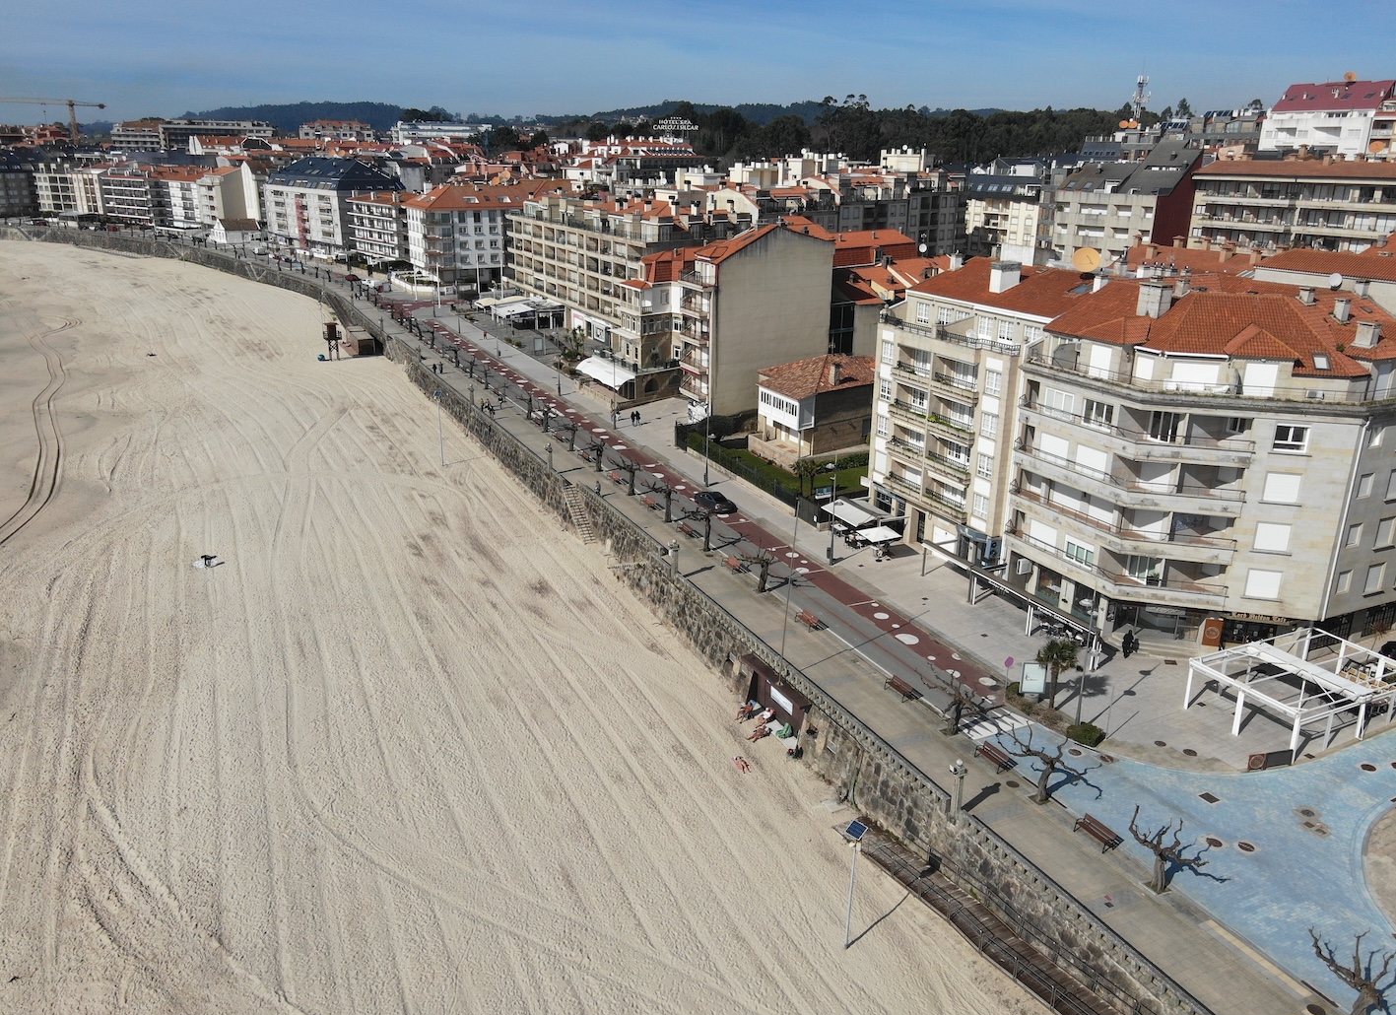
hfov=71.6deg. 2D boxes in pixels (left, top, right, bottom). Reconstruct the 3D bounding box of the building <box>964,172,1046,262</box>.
[{"bbox_3d":[72.250,-64.105,216.686,15.000,20.300,23.300,-10,23,-25],"label":"building"}]

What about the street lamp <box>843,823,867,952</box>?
[{"bbox_3d":[6.827,16.557,42.237,0.800,6.937,0.950,-16,26,-37],"label":"street lamp"}]

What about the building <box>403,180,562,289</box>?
[{"bbox_3d":[-47.935,-60.905,217.036,27.500,20.500,18.500,-9,22,-23],"label":"building"}]

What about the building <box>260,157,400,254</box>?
[{"bbox_3d":[-103.292,-85.619,273.818,18.000,24.000,48.000,-17,26,-40],"label":"building"}]

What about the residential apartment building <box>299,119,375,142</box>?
[{"bbox_3d":[-161.609,-166.946,435.662,31.500,16.000,16.000,-3,21,-9],"label":"residential apartment building"}]

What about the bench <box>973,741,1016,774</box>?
[{"bbox_3d":[14.840,12.471,48.612,0.650,0.750,1.700,-11,23,-27],"label":"bench"}]

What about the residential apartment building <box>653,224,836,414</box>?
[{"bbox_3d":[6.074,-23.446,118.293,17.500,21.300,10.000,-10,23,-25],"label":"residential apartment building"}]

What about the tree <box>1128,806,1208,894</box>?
[{"bbox_3d":[19.452,14.277,39.780,3.100,3.700,2.700,10,23,24],"label":"tree"}]

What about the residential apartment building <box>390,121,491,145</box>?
[{"bbox_3d":[-126.350,-184.088,476.000,46.000,13.000,13.000,-15,26,-35],"label":"residential apartment building"}]

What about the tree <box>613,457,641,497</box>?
[{"bbox_3d":[-6.518,-2.807,88.453,2.631,3.742,2.631,0,20,0],"label":"tree"}]

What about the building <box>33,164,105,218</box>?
[{"bbox_3d":[-226.674,-118.043,360.644,37.000,18.000,15.000,11,23,26],"label":"building"}]

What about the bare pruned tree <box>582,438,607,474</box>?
[{"bbox_3d":[-10.269,-5.101,94.876,2.506,3.420,2.506,0,20,0],"label":"bare pruned tree"}]

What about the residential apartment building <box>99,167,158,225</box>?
[{"bbox_3d":[-185.778,-103.986,326.908,32.000,18.000,14.000,17,26,37],"label":"residential apartment building"}]

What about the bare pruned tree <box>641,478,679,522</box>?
[{"bbox_3d":[-3.017,-0.518,78.877,2.900,3.600,2.500,0,21,0],"label":"bare pruned tree"}]

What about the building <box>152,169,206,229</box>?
[{"bbox_3d":[-170.039,-104.025,328.010,29.000,19.500,15.000,15,24,34],"label":"building"}]

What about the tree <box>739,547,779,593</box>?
[{"bbox_3d":[4.047,4.294,64.180,2.400,3.100,2.400,-9,22,-26],"label":"tree"}]

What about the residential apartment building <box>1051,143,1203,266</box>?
[{"bbox_3d":[65.244,-42.087,146.348,16.000,25.000,16.000,-14,25,-34],"label":"residential apartment building"}]

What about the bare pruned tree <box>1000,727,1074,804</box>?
[{"bbox_3d":[15.292,11.747,44.089,2.500,3.300,3.300,-9,22,-26],"label":"bare pruned tree"}]

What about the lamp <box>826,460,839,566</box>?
[{"bbox_3d":[9.660,0.407,70.072,0.900,8.132,0.600,-11,23,-27],"label":"lamp"}]

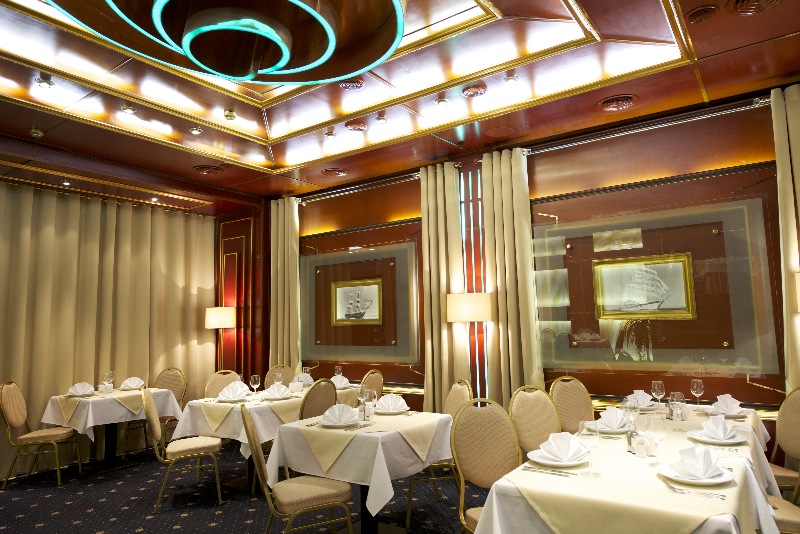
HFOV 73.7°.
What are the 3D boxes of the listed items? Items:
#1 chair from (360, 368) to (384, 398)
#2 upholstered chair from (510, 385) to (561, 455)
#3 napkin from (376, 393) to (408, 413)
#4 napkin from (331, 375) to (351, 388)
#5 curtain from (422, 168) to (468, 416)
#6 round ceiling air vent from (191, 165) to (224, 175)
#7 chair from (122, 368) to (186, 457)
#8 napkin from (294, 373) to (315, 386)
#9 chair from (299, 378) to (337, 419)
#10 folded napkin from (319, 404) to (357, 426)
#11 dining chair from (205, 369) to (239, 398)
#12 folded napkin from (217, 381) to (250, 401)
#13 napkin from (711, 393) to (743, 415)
[{"bbox_3d":[-0.482,1.540,5.478,0.600,0.950,0.440,-5,-7,33],"label":"chair"},{"bbox_3d":[0.928,1.206,3.076,0.440,0.950,0.600,1,-6,-19],"label":"upholstered chair"},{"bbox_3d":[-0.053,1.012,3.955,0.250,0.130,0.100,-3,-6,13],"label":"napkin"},{"bbox_3d":[-0.590,1.141,5.332,0.240,0.130,0.100,-2,-6,9],"label":"napkin"},{"bbox_3d":[0.431,0.431,5.175,0.411,2.946,0.137,-6,-8,35],"label":"curtain"},{"bbox_3d":[-1.986,-1.000,5.518,0.301,0.038,0.301,-1,-6,0],"label":"round ceiling air vent"},{"bbox_3d":[-2.759,1.640,6.057,0.450,0.935,0.570,-2,-6,8],"label":"chair"},{"bbox_3d":[-1.022,1.217,5.697,0.235,0.130,0.100,-1,-6,-5],"label":"napkin"},{"bbox_3d":[-0.877,1.426,4.545,0.589,0.932,0.459,-5,-7,30],"label":"chair"},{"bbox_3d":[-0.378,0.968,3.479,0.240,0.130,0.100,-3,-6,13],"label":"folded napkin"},{"bbox_3d":[-1.721,1.560,5.441,0.440,0.950,0.600,2,-7,-30],"label":"dining chair"},{"bbox_3d":[-1.459,1.078,4.695,0.280,0.155,0.110,-2,-6,9],"label":"folded napkin"},{"bbox_3d":[2.111,0.878,3.459,0.175,0.127,0.099,-3,-6,15],"label":"napkin"}]

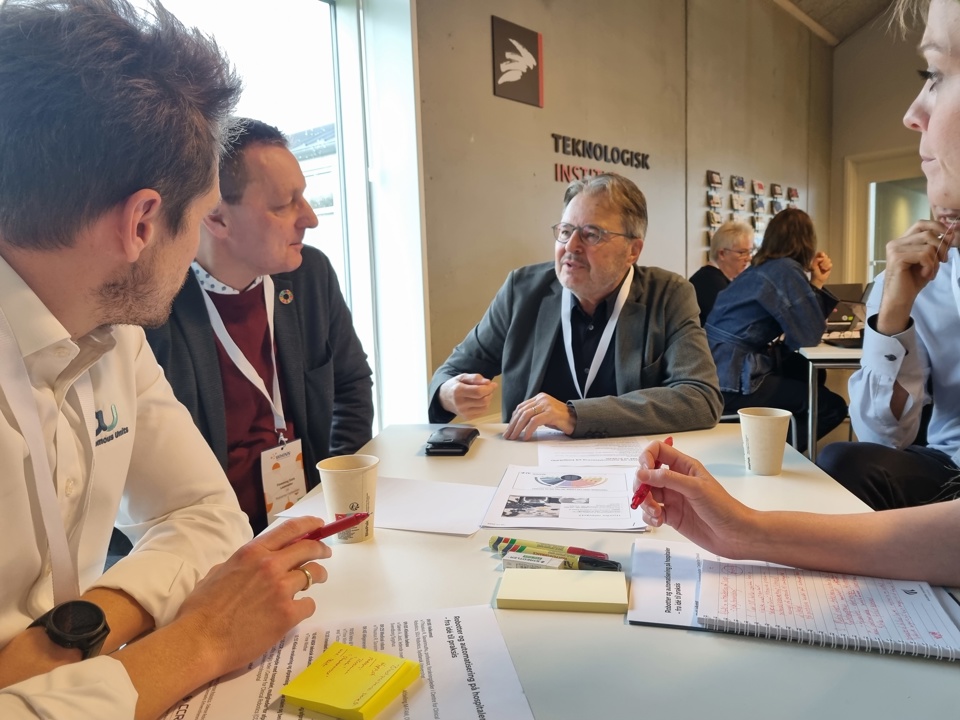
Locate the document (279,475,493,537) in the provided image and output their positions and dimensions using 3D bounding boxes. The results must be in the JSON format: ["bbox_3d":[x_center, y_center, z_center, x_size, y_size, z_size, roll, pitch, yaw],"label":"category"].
[{"bbox_3d":[-0.114,0.206,1.053,0.297,0.003,0.210,0,7,21],"label":"document"}]

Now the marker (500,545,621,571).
[{"bbox_3d":[0.087,0.221,0.803,0.141,0.016,0.016,1,7,25],"label":"marker"}]

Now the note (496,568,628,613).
[{"bbox_3d":[0.085,0.233,0.730,0.126,0.009,0.075,-1,7,8],"label":"note"}]

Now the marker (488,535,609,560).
[{"bbox_3d":[0.077,0.219,0.828,0.141,0.016,0.016,1,7,23],"label":"marker"}]

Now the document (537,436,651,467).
[{"bbox_3d":[0.215,0.160,1.354,0.210,0.002,0.297,-2,7,4],"label":"document"}]

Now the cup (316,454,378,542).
[{"bbox_3d":[-0.164,0.177,0.913,0.080,0.095,0.080,-2,7,0],"label":"cup"}]

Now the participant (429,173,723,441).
[{"bbox_3d":[0.230,0.229,1.611,0.620,1.267,0.740,-1,7,11],"label":"participant"}]

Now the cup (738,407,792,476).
[{"bbox_3d":[0.450,0.131,1.136,0.080,0.094,0.080,-2,7,0],"label":"cup"}]

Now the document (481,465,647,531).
[{"bbox_3d":[0.129,0.196,1.057,0.212,0.006,0.298,-1,7,9],"label":"document"}]

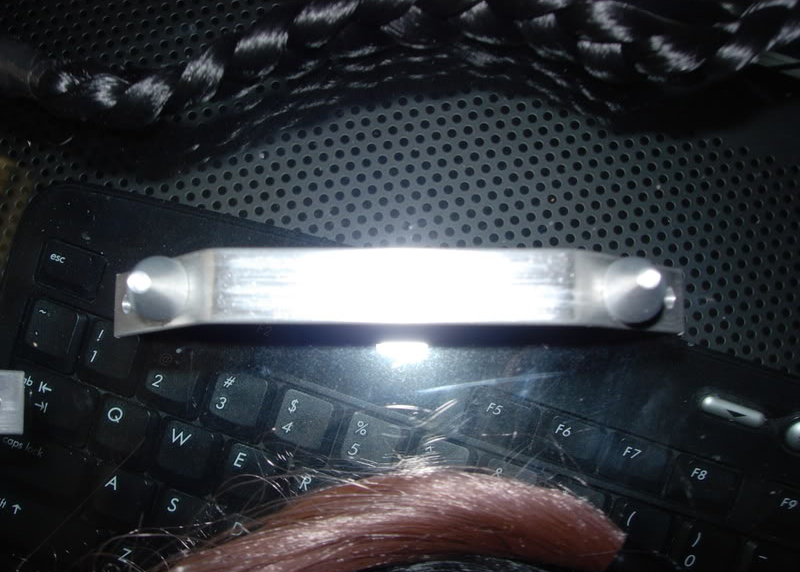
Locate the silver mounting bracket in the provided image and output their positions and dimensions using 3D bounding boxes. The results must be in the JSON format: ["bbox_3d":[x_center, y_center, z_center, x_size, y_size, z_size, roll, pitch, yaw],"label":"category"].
[{"bbox_3d":[0.000,0.003,0.219,0.154,0.038,0.018,0,81,0],"label":"silver mounting bracket"}]

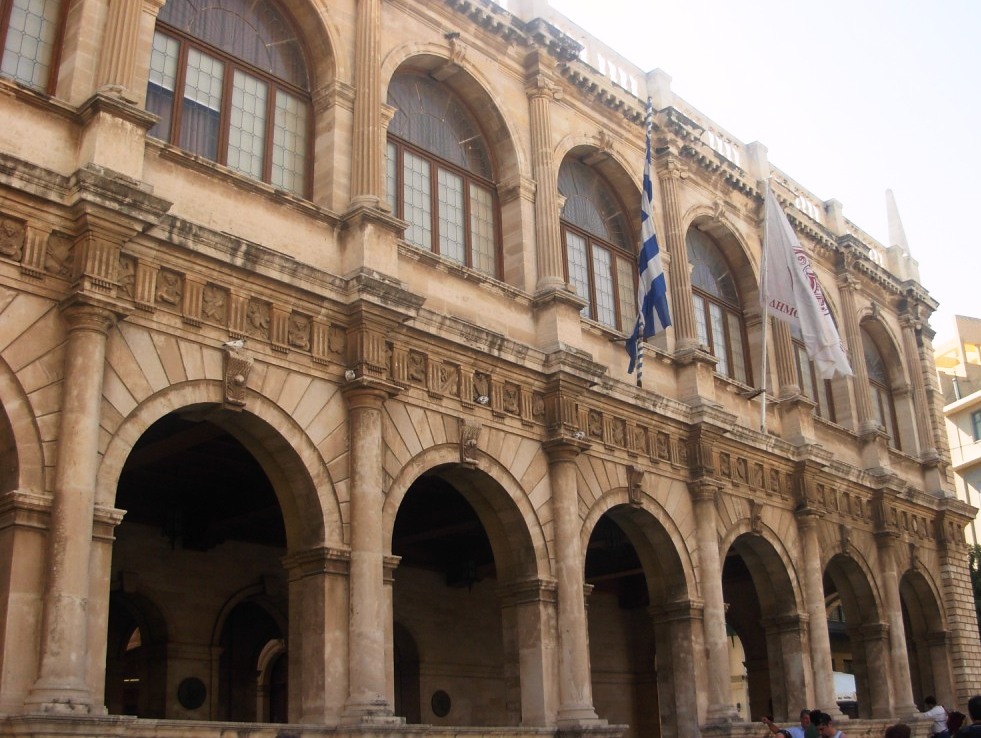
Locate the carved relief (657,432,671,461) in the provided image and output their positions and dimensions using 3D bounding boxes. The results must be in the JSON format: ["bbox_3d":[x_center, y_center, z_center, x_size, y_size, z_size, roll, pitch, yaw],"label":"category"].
[{"bbox_3d":[2.868,1.292,17.877,0.081,0.455,0.303,-21,-28,40],"label":"carved relief"}]

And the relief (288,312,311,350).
[{"bbox_3d":[-2.253,-0.434,12.863,0.081,0.455,0.303,-21,-28,40],"label":"relief"}]

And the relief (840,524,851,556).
[{"bbox_3d":[7.481,3.593,22.356,0.206,0.656,0.315,-21,-28,40],"label":"relief"}]

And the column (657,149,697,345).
[{"bbox_3d":[3.538,-2.198,20.163,0.525,3.975,0.563,-2,-21,-1],"label":"column"}]

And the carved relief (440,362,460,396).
[{"bbox_3d":[-0.528,0.154,13.897,0.078,0.486,0.344,-21,-28,40],"label":"carved relief"}]

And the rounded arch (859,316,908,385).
[{"bbox_3d":[9.643,-0.708,27.149,0.600,1.688,3.300,-21,-28,40],"label":"rounded arch"}]

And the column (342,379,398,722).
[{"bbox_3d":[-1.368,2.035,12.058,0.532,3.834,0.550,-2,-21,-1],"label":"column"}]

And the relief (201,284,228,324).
[{"bbox_3d":[-3.345,-0.782,13.067,0.090,0.452,0.360,-21,-28,40],"label":"relief"}]

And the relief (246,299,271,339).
[{"bbox_3d":[-2.660,-0.572,12.459,0.081,0.455,0.303,-21,-28,40],"label":"relief"}]

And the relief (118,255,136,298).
[{"bbox_3d":[-3.935,-1.031,11.461,0.105,0.435,0.300,-21,-28,40],"label":"relief"}]

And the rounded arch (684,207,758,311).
[{"bbox_3d":[4.252,-2.208,20.651,0.532,1.704,2.982,-21,-28,40],"label":"rounded arch"}]

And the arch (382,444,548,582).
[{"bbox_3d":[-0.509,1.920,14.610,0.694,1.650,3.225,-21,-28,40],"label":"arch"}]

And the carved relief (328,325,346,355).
[{"bbox_3d":[-1.889,-0.339,13.477,0.105,0.435,0.300,-21,-28,40],"label":"carved relief"}]

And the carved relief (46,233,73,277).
[{"bbox_3d":[-4.293,-1.132,10.820,0.081,0.455,0.303,-21,-28,40],"label":"carved relief"}]

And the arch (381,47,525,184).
[{"bbox_3d":[-0.697,-4.211,16.936,0.600,1.688,3.300,-21,-28,40],"label":"arch"}]

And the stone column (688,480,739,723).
[{"bbox_3d":[3.960,4.066,19.096,0.500,4.400,0.640,-21,-28,40],"label":"stone column"}]

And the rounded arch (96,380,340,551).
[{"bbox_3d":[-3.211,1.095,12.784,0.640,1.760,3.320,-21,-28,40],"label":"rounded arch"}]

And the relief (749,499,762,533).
[{"bbox_3d":[4.800,2.664,19.472,0.259,0.659,0.289,-21,-28,40],"label":"relief"}]

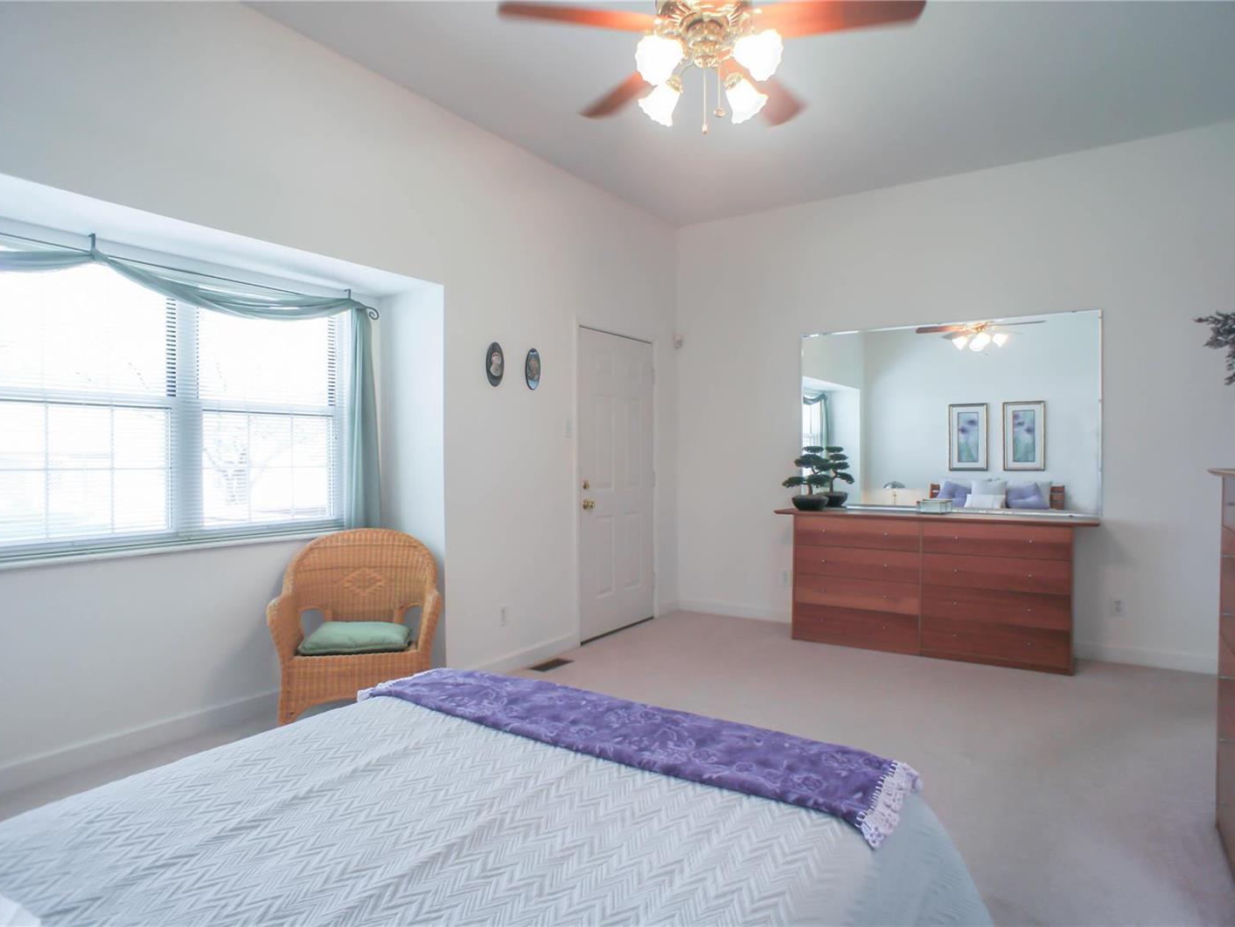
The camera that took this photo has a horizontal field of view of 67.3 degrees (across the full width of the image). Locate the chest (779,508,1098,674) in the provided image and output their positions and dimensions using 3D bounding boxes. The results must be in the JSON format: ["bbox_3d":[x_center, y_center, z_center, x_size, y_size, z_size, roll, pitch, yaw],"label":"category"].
[{"bbox_3d":[1.935,0.730,5.660,1.870,0.825,0.510,0,0,36],"label":"chest"}]

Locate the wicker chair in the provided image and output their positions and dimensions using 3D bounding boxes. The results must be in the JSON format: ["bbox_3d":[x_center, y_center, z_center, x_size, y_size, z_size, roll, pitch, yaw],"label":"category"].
[{"bbox_3d":[-1.210,0.735,4.370,0.745,0.860,0.650,0,0,-13],"label":"wicker chair"}]

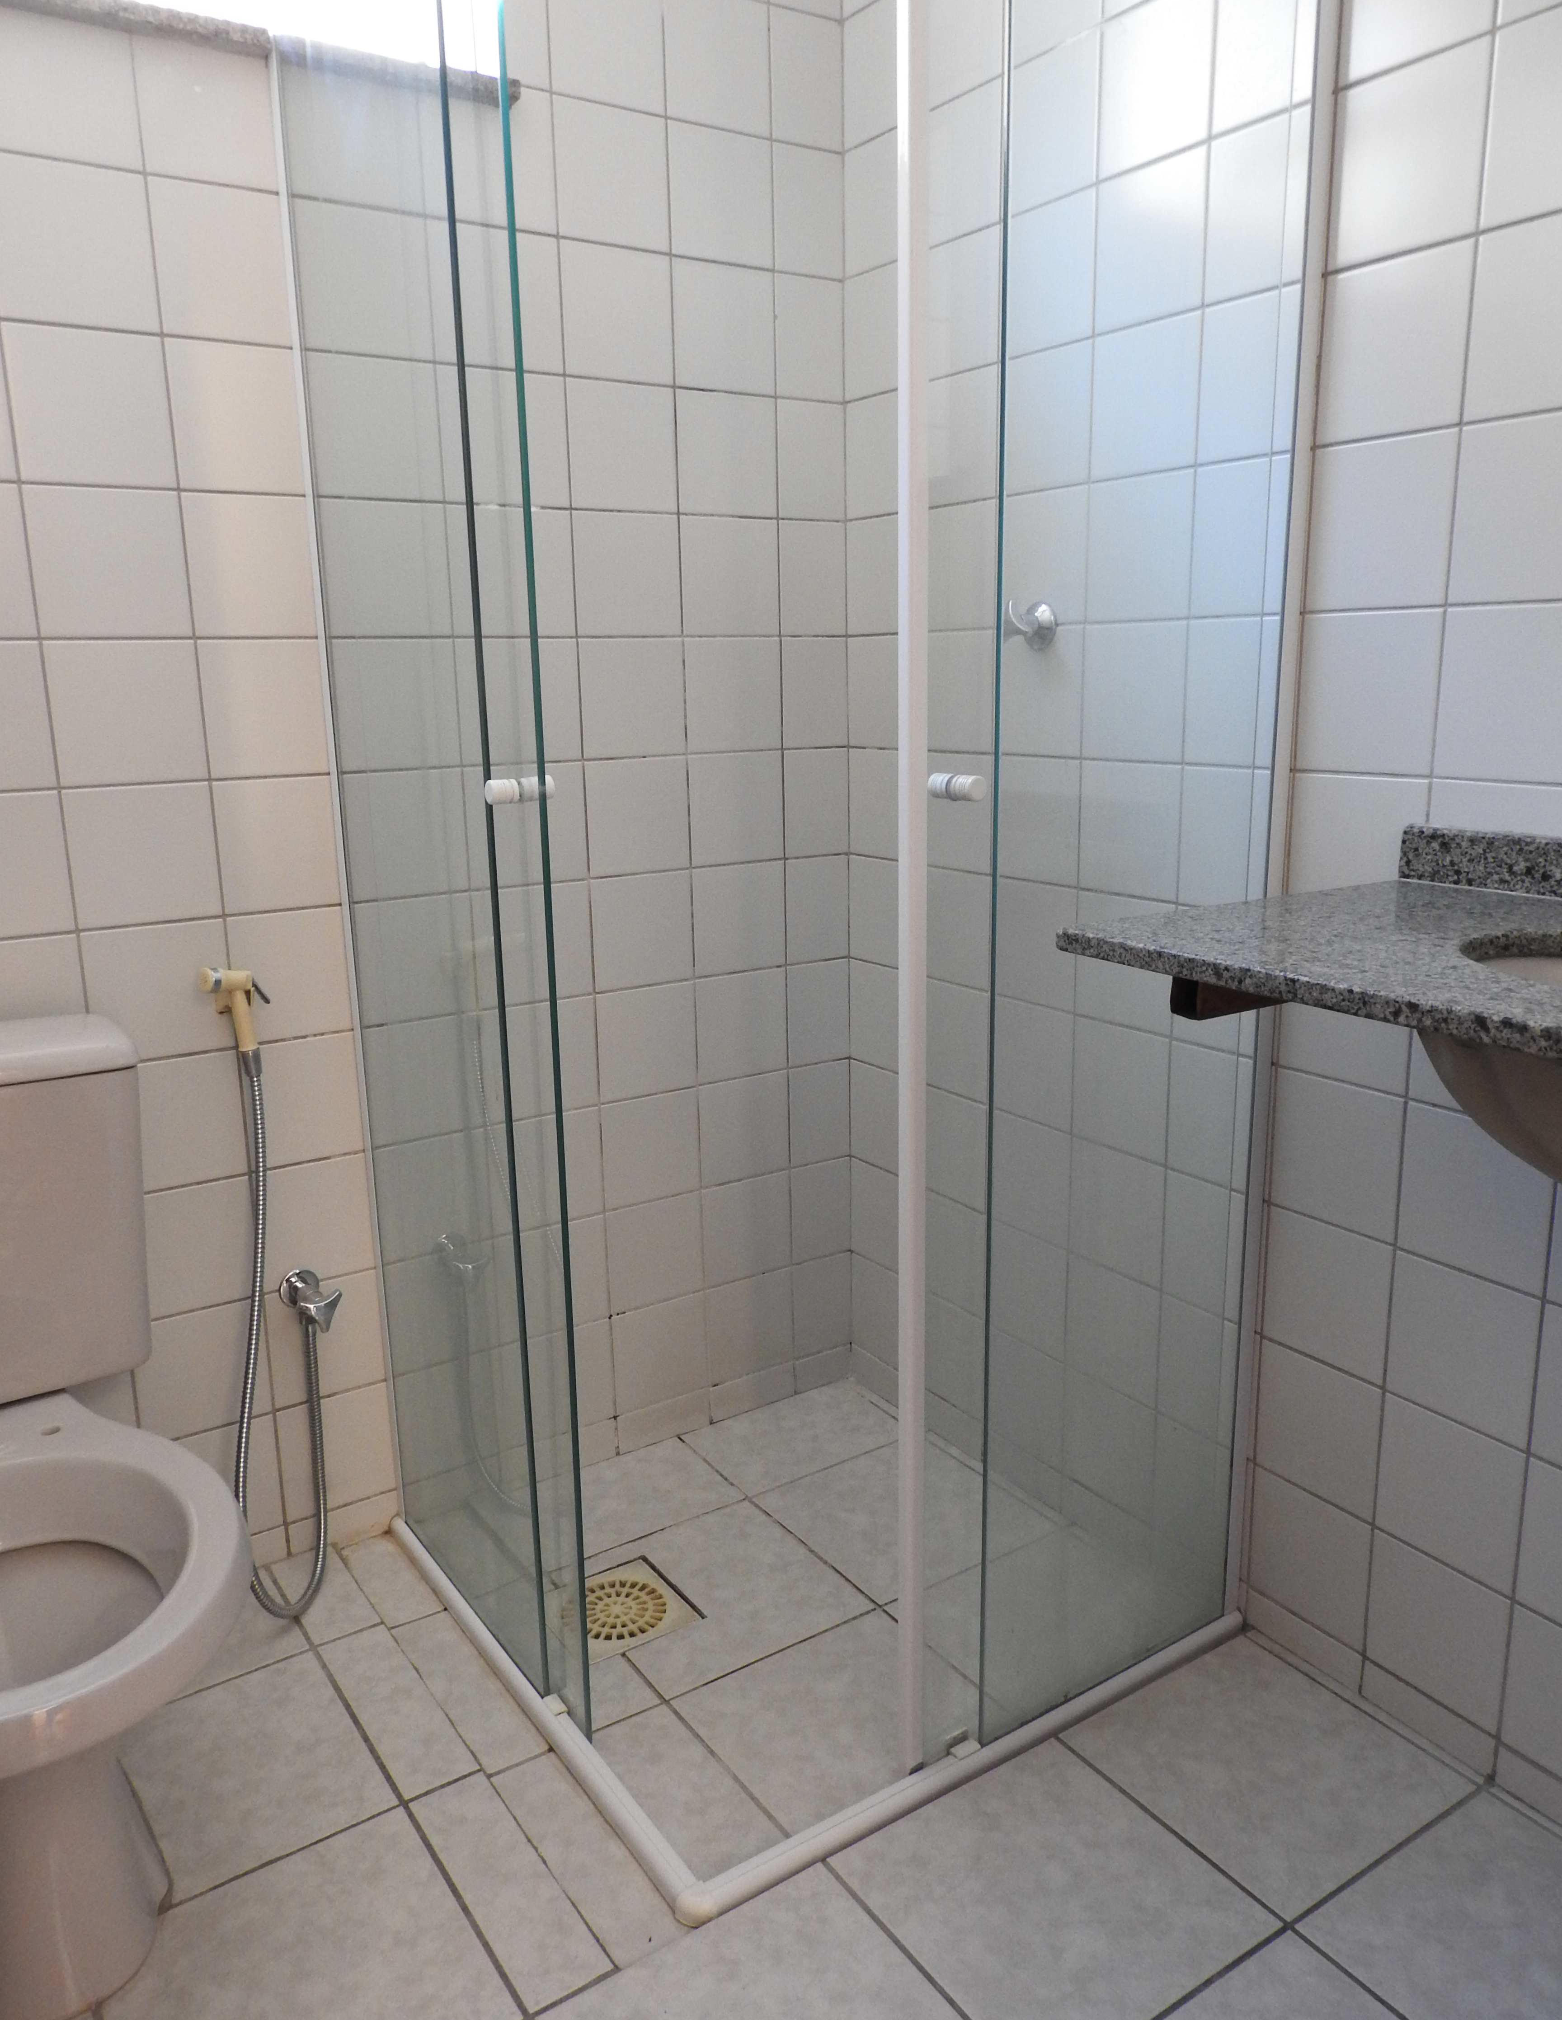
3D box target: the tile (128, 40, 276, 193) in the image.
[{"bbox_3d":[-0.594,-0.936,1.516,0.152,0.127,0.010,-9,15,-32],"label":"tile"}]

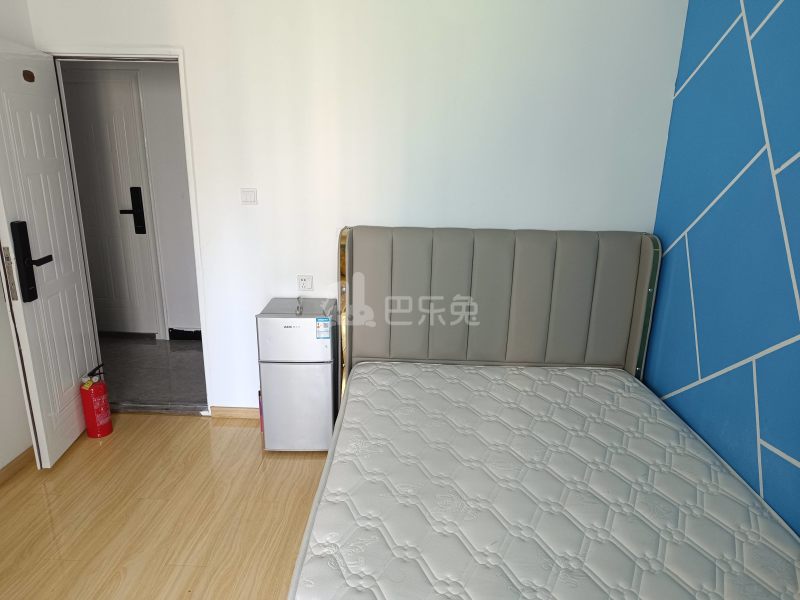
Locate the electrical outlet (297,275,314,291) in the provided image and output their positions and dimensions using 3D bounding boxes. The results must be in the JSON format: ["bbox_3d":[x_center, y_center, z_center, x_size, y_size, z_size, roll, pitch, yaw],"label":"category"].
[{"bbox_3d":[-0.535,-0.096,3.149,0.087,0.087,0.012,1,16,1],"label":"electrical outlet"}]

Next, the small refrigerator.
[{"bbox_3d":[-0.521,0.398,2.989,0.382,0.738,0.368,1,14,1],"label":"small refrigerator"}]

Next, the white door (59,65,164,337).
[{"bbox_3d":[-2.364,-0.699,4.429,0.741,2.098,0.080,1,16,1],"label":"white door"}]

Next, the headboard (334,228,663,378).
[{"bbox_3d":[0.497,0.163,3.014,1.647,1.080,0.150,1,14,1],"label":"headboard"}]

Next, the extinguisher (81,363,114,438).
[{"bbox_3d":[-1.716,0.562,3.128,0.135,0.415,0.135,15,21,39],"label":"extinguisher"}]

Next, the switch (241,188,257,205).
[{"bbox_3d":[-0.822,-0.562,3.020,0.087,0.087,0.012,1,16,1],"label":"switch"}]

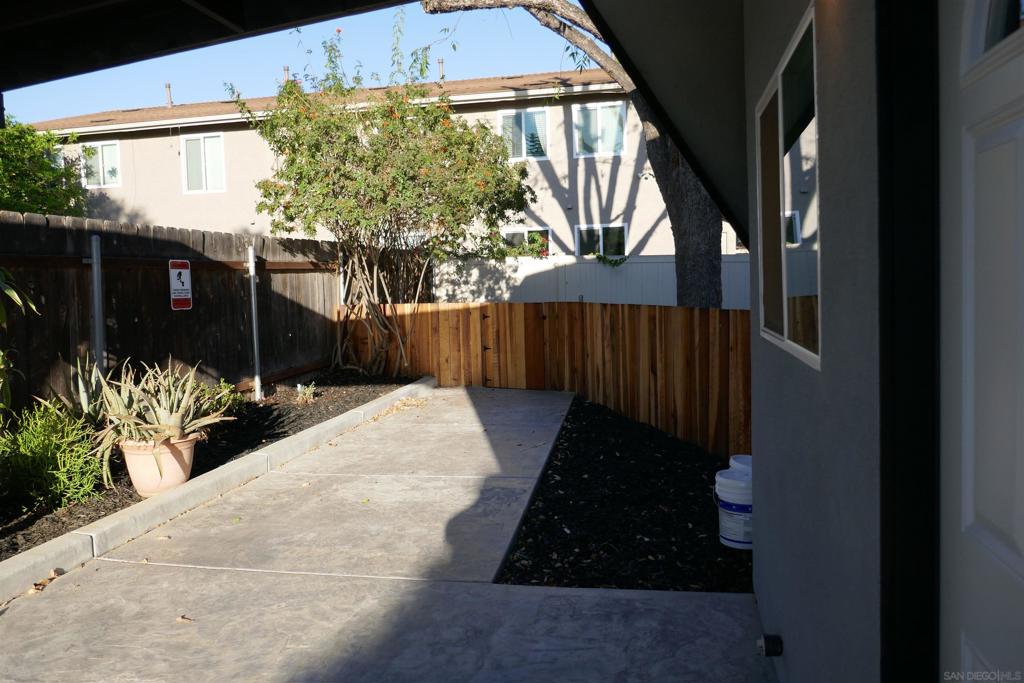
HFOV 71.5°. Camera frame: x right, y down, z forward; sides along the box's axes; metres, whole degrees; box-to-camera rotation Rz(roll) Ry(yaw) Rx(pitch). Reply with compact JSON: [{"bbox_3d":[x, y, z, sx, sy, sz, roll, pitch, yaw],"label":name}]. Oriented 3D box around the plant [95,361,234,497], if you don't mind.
[{"bbox_3d":[-2.242,0.552,4.657,0.811,0.847,0.811,-3,4,-26],"label":"plant"}]

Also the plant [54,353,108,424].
[{"bbox_3d":[-3.006,0.440,5.079,0.402,0.669,0.402,-4,4,-31],"label":"plant"}]

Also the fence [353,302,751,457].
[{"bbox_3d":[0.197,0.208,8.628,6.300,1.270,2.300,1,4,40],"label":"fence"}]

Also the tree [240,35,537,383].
[{"bbox_3d":[-1.651,-1.807,9.206,3.766,4.579,3.201,-2,3,-10],"label":"tree"}]

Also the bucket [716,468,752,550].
[{"bbox_3d":[1.295,0.932,3.959,0.310,0.370,0.310,-1,4,18],"label":"bucket"}]

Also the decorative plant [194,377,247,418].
[{"bbox_3d":[-2.792,0.539,6.839,0.513,0.408,0.513,-3,4,-22],"label":"decorative plant"}]

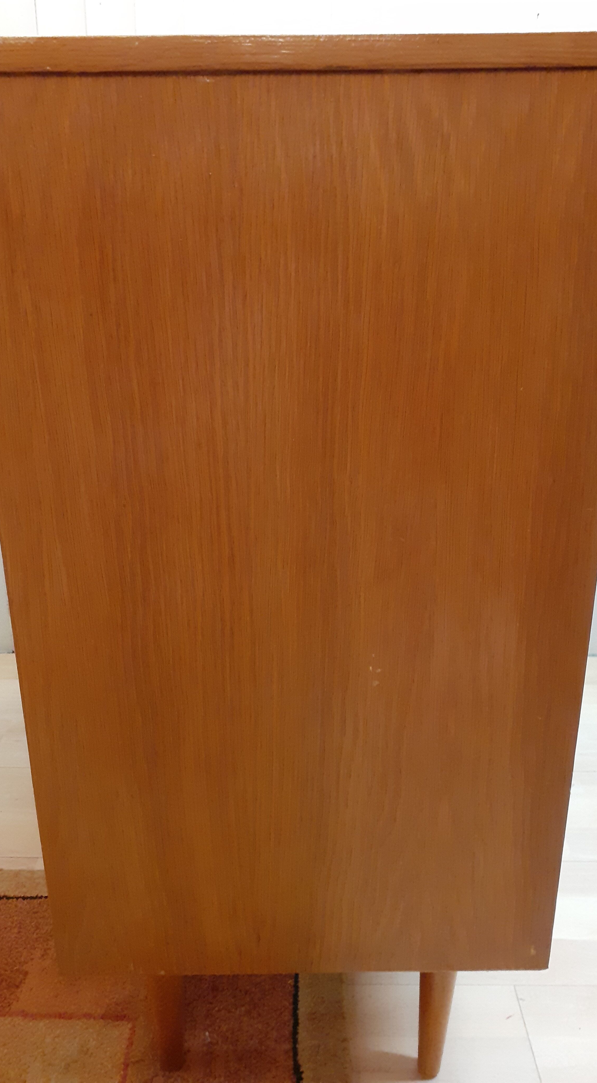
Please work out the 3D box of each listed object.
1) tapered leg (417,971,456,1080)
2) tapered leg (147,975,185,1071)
[{"bbox_3d":[0.127,0.430,0.786,0.039,0.176,0.039,-1,20,0],"label":"tapered leg"},{"bbox_3d":[-0.121,0.429,0.782,0.039,0.168,0.039,-1,20,0],"label":"tapered leg"}]

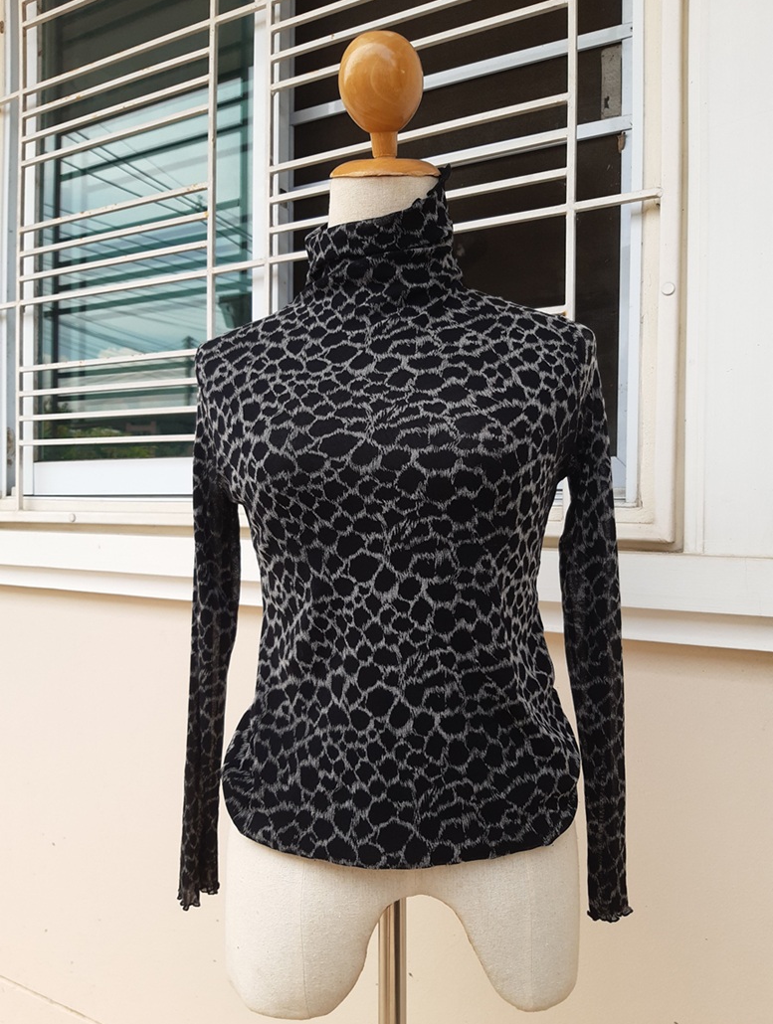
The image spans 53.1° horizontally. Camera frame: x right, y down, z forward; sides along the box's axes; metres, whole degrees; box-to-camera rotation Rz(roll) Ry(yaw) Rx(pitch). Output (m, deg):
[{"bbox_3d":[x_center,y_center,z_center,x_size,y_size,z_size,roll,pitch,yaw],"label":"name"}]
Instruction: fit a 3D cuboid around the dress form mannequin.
[{"bbox_3d":[0.012,0.000,0.760,0.380,0.940,0.250,-1,1,-6],"label":"dress form mannequin"}]

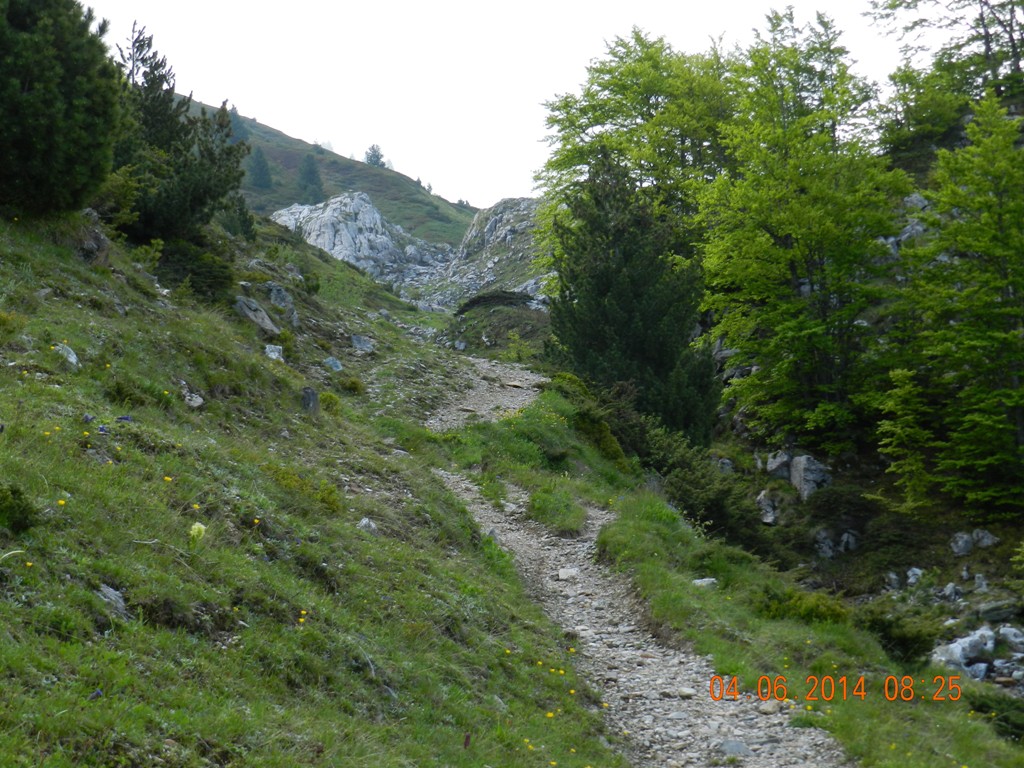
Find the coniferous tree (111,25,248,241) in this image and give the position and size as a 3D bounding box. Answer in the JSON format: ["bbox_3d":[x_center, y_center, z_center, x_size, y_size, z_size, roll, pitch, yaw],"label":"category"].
[{"bbox_3d":[-3.636,-2.751,22.000,1.509,2.362,1.509,0,-6,0],"label":"coniferous tree"}]

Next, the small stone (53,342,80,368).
[{"bbox_3d":[-2.370,-0.152,10.700,0.144,0.132,0.119,1,-5,-13],"label":"small stone"}]

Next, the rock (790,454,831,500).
[{"bbox_3d":[4.897,1.534,33.000,0.656,0.725,0.591,-1,-5,8],"label":"rock"}]

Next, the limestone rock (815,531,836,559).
[{"bbox_3d":[4.442,2.274,28.500,0.312,0.383,0.281,-1,-5,9],"label":"limestone rock"}]

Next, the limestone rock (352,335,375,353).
[{"bbox_3d":[-1.969,-0.534,26.500,0.316,0.237,0.285,0,-6,0],"label":"limestone rock"}]

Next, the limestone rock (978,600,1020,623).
[{"bbox_3d":[5.816,2.714,24.000,0.501,0.244,0.376,-1,-5,13],"label":"limestone rock"}]

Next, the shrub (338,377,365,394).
[{"bbox_3d":[-1.784,0.017,22.500,0.313,0.187,0.282,0,-5,-5],"label":"shrub"}]

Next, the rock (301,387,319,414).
[{"bbox_3d":[-1.742,0.142,17.300,0.155,0.241,0.139,0,-6,0],"label":"rock"}]

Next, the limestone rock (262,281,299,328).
[{"bbox_3d":[-3.094,-1.054,27.000,0.510,0.592,0.510,1,-5,-7],"label":"limestone rock"}]

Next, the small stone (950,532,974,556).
[{"bbox_3d":[6.383,2.274,28.500,0.340,0.325,0.306,-1,-5,13],"label":"small stone"}]

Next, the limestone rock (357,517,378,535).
[{"bbox_3d":[-0.862,0.844,12.000,0.131,0.102,0.112,0,-5,-4],"label":"limestone rock"}]

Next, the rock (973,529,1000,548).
[{"bbox_3d":[6.770,2.204,28.700,0.399,0.268,0.340,-1,-5,13],"label":"rock"}]

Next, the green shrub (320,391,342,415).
[{"bbox_3d":[-1.642,0.168,18.300,0.200,0.218,0.200,0,-6,0],"label":"green shrub"}]

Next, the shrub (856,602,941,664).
[{"bbox_3d":[2.395,1.544,12.500,0.534,0.398,0.481,0,-6,0],"label":"shrub"}]

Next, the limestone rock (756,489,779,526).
[{"bbox_3d":[2.604,1.259,20.500,0.224,0.387,0.224,0,-6,0],"label":"limestone rock"}]

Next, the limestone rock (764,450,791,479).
[{"bbox_3d":[3.036,0.920,23.000,0.297,0.320,0.268,0,-6,0],"label":"limestone rock"}]

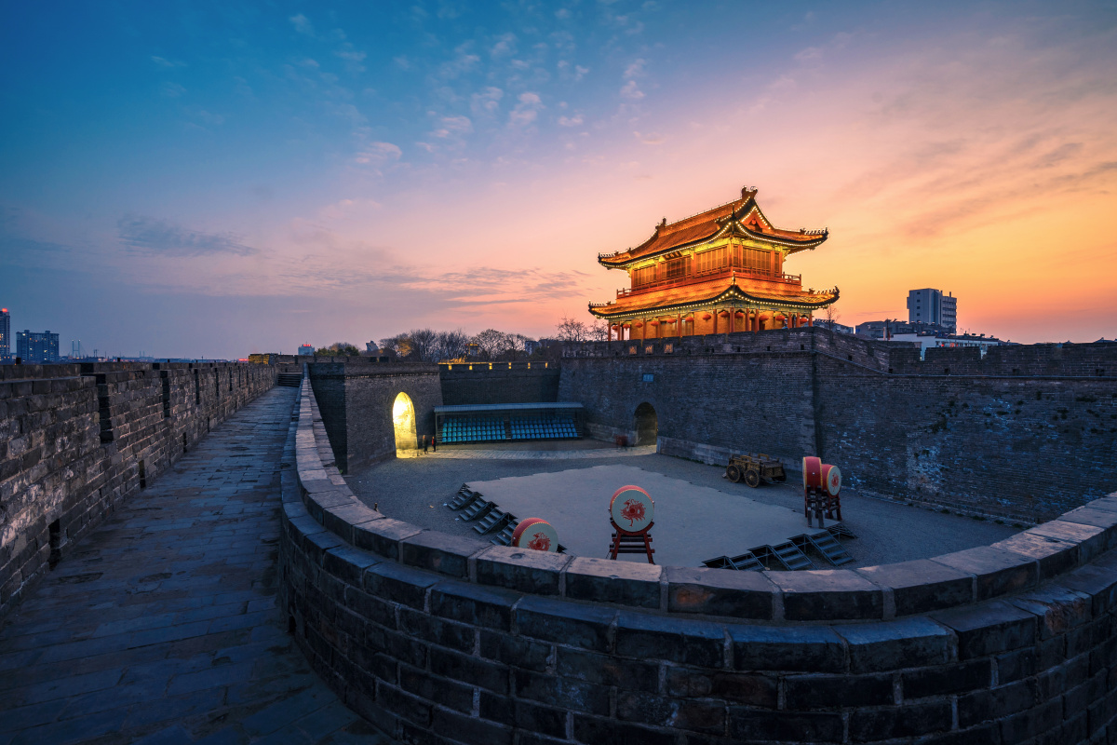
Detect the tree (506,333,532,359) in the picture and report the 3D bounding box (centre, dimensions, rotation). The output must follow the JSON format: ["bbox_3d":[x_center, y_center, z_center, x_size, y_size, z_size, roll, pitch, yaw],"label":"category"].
[{"bbox_3d":[-8.404,-1.727,107.987,5.800,13.000,5.800,0,1,0],"label":"tree"}]

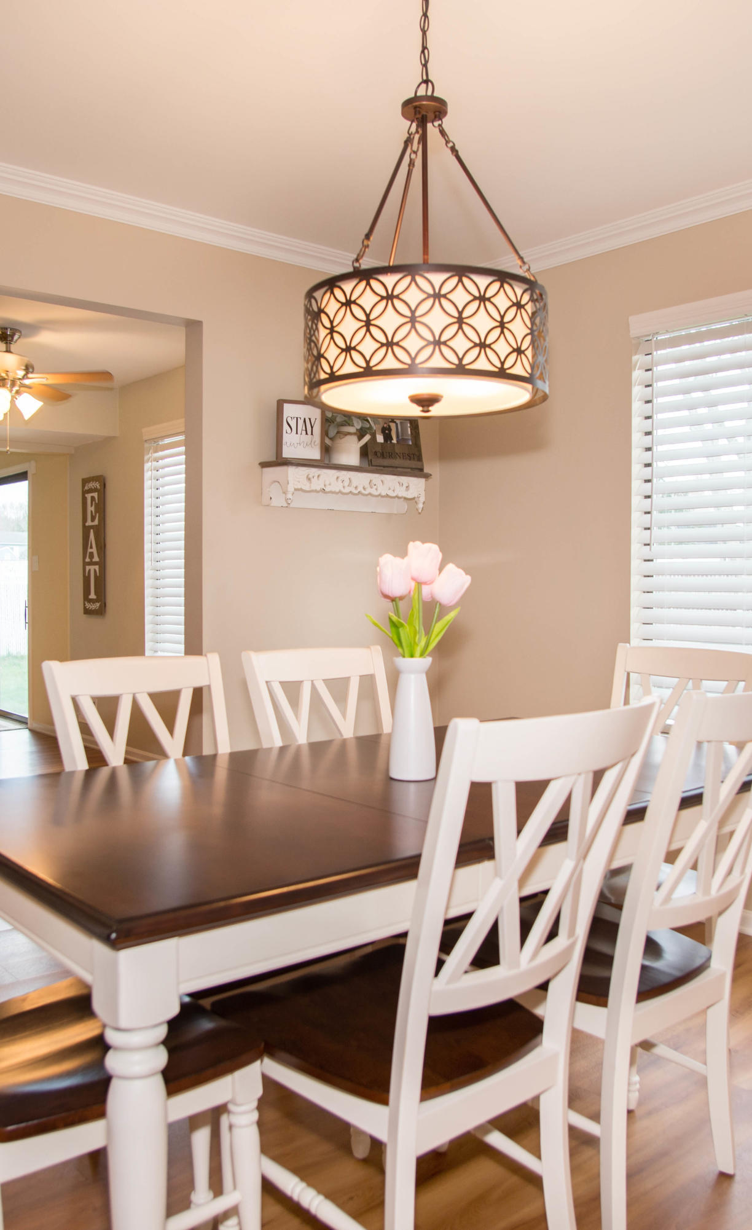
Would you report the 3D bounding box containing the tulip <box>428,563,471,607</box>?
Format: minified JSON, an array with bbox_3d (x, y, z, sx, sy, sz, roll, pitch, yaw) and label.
[{"bbox_3d":[0.152,-0.063,2.120,0.072,0.088,0.072,20,0,0],"label":"tulip"}]

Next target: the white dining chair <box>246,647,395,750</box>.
[{"bbox_3d":[-0.015,0.586,2.591,0.470,0.970,0.570,-1,2,-37],"label":"white dining chair"}]

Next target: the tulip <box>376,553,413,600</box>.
[{"bbox_3d":[0.039,-0.079,2.120,0.072,0.092,0.072,0,2,0],"label":"tulip"}]

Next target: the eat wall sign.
[{"bbox_3d":[-1.906,-0.465,6.955,0.035,0.930,0.315,-2,3,-40],"label":"eat wall sign"}]

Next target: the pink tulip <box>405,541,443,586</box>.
[{"bbox_3d":[0.102,-0.106,2.110,0.066,0.088,0.066,-1,2,-40],"label":"pink tulip"}]

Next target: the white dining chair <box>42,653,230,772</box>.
[{"bbox_3d":[-0.403,0.602,2.287,0.475,0.975,0.570,-1,2,-40],"label":"white dining chair"}]

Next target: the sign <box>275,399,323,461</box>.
[{"bbox_3d":[-0.278,-0.678,3.833,0.205,0.225,0.030,-2,3,-40],"label":"sign"}]

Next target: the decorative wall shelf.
[{"bbox_3d":[-0.092,-0.495,3.980,0.735,0.168,0.178,-1,2,-40],"label":"decorative wall shelf"}]

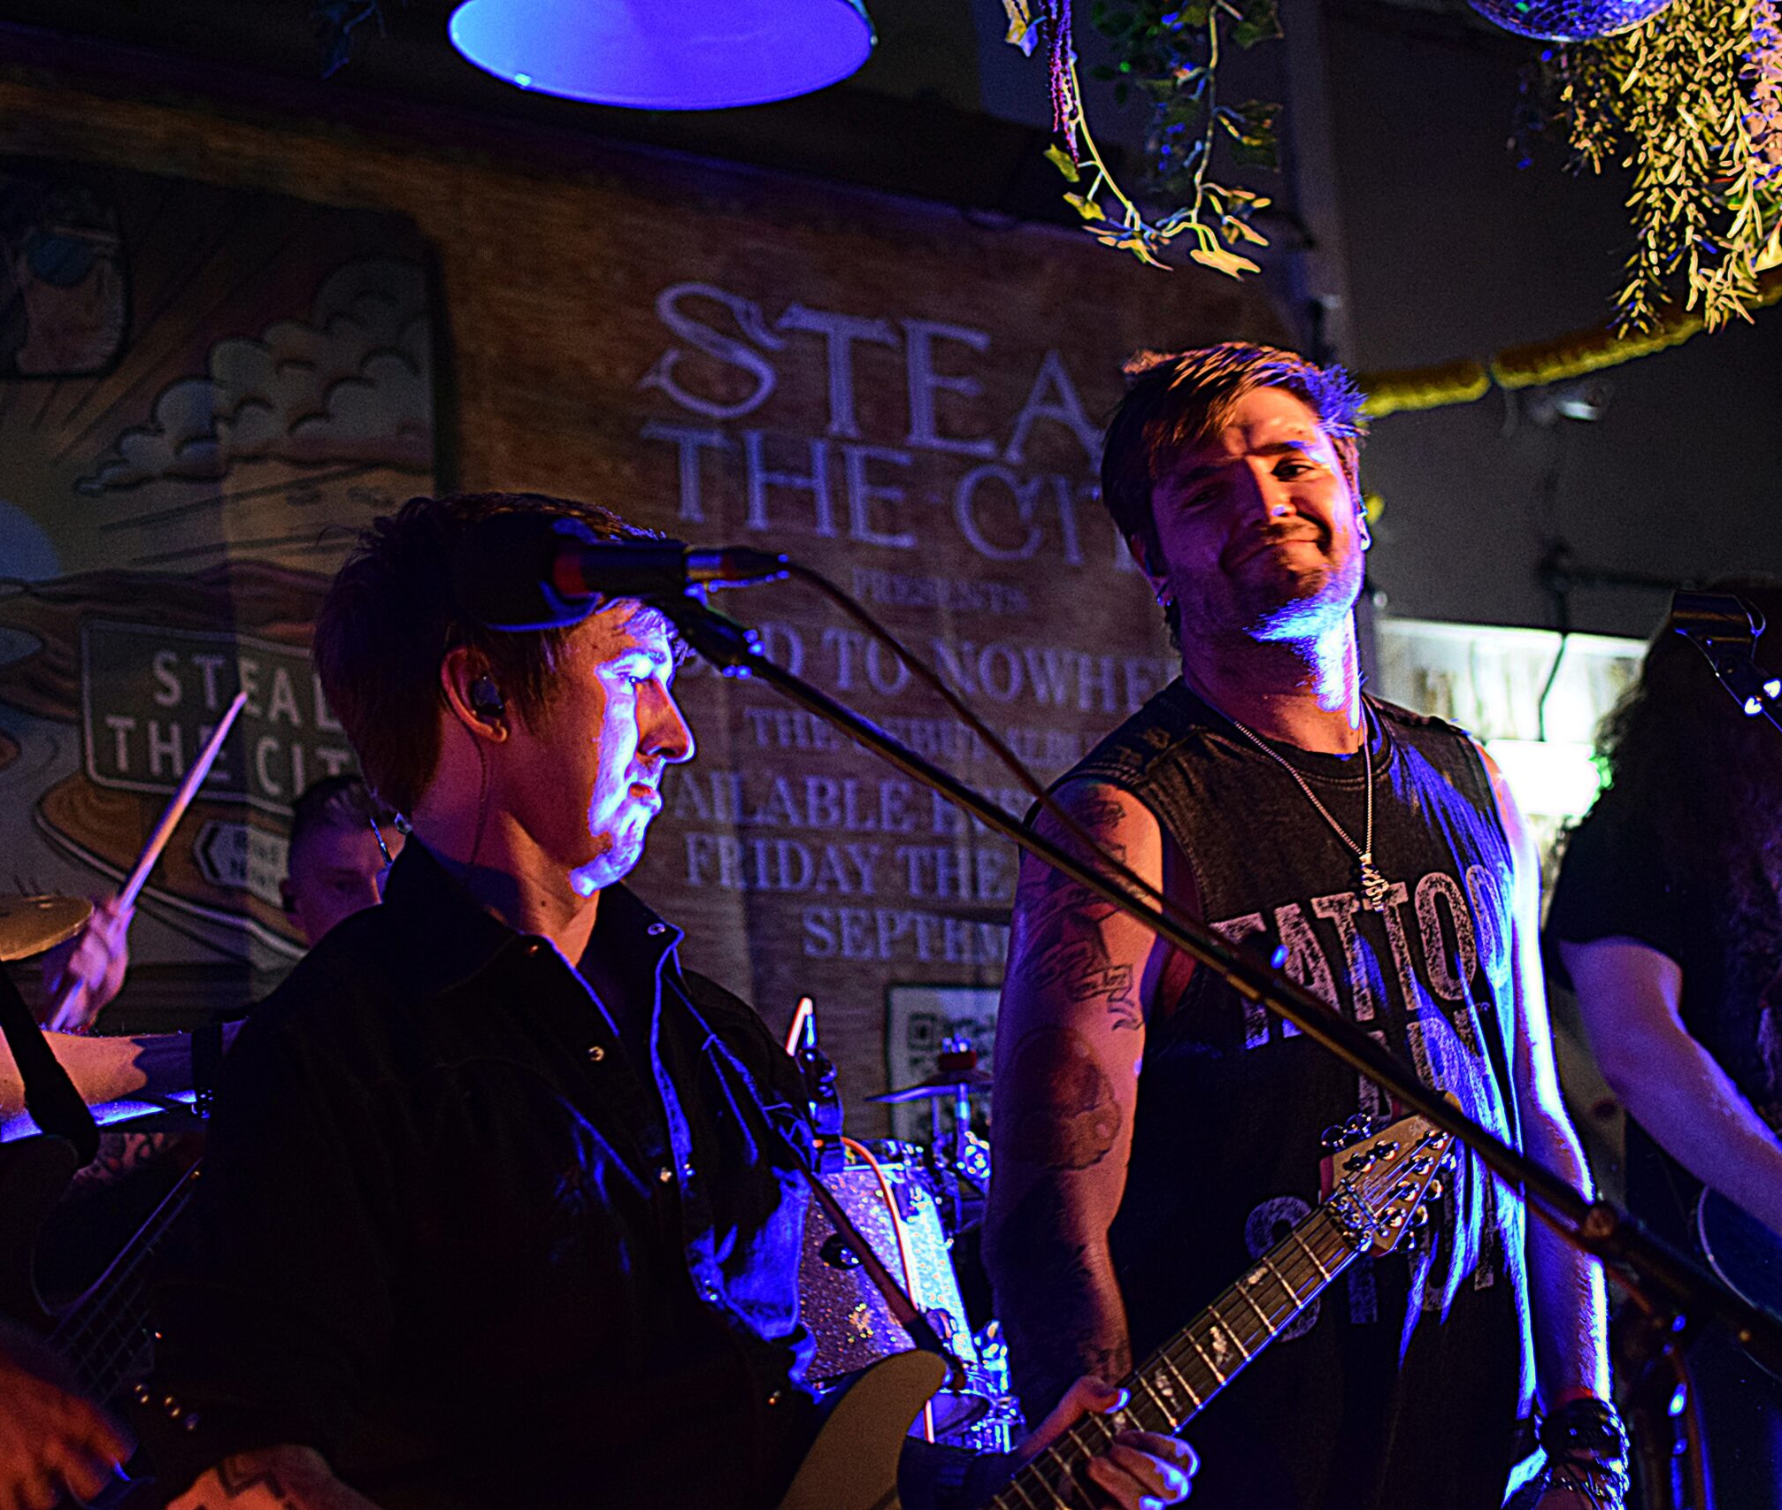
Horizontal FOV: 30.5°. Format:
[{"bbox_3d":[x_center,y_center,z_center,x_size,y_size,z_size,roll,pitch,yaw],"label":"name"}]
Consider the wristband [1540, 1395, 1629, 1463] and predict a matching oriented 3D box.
[{"bbox_3d":[0.568,0.552,2.680,0.071,0.040,0.061,-3,-36,11],"label":"wristband"}]

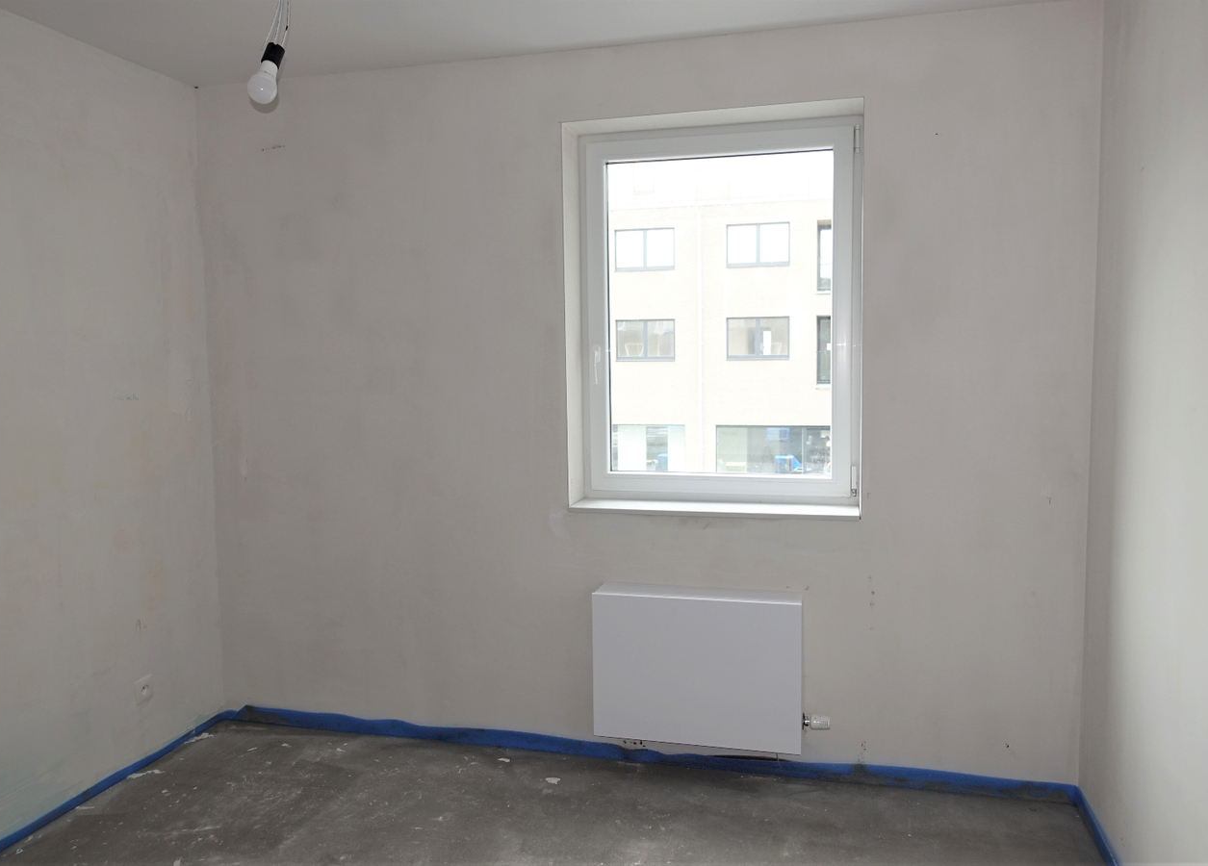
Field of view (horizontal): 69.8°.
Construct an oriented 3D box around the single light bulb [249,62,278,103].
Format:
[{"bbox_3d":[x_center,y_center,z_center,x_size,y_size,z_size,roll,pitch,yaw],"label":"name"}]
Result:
[{"bbox_3d":[-0.737,-0.765,1.882,0.060,0.096,0.060,11,-5,13],"label":"single light bulb"}]

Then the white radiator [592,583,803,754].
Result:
[{"bbox_3d":[0.319,0.793,2.953,0.697,0.502,0.140,0,5,14],"label":"white radiator"}]

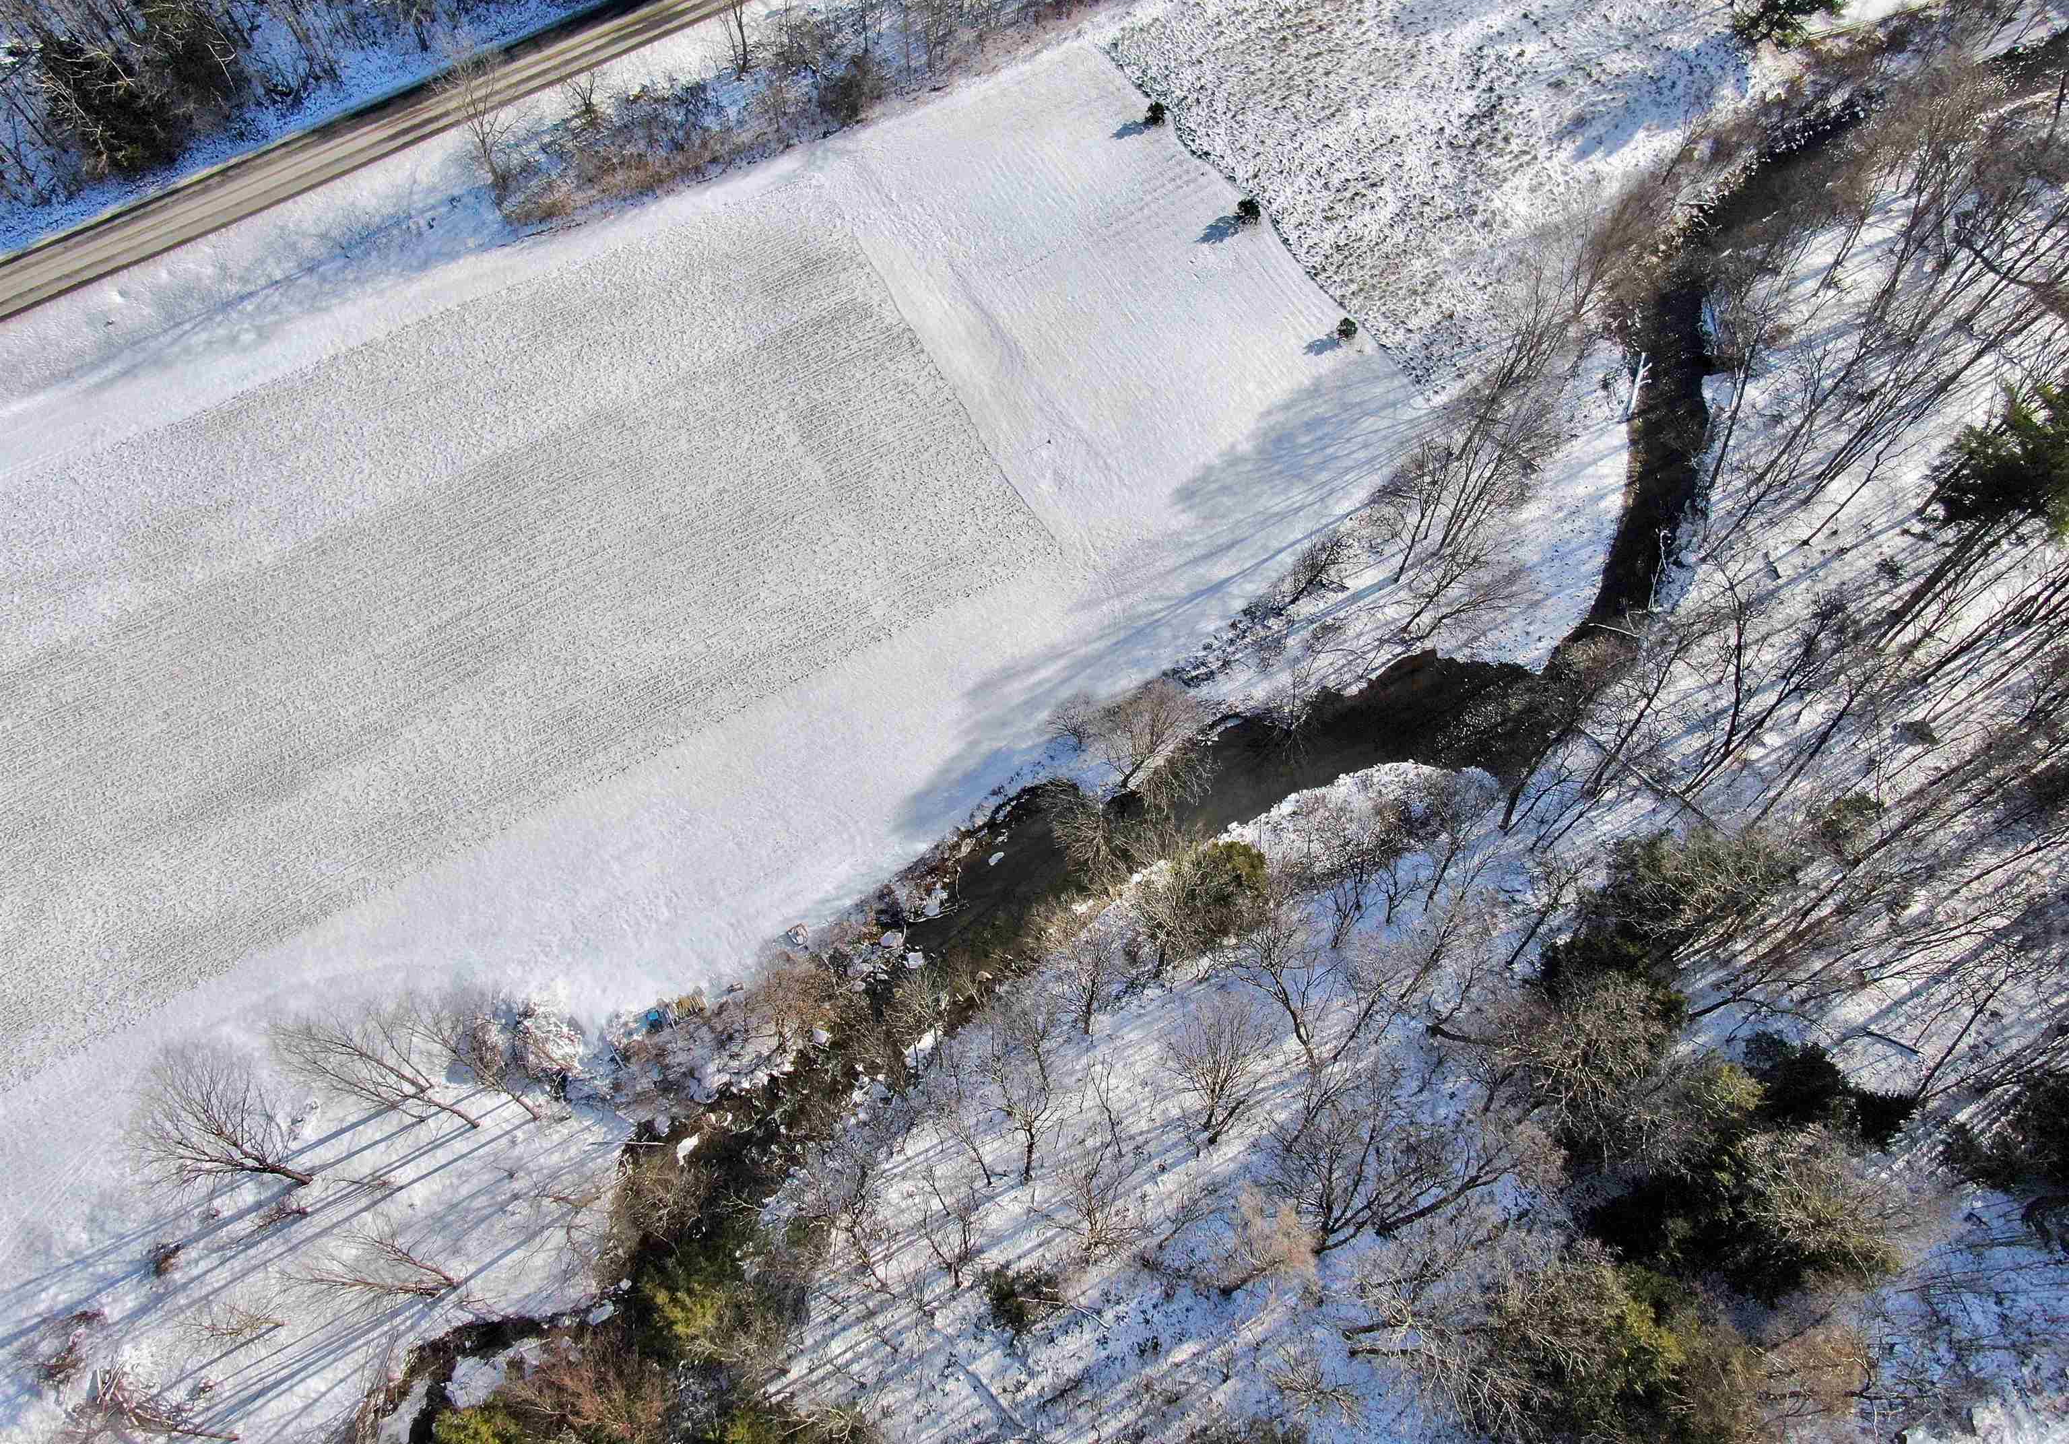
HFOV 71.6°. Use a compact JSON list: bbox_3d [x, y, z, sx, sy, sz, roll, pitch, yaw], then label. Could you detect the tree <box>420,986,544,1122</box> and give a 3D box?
[{"bbox_3d":[-33.939,21.813,90.396,7.821,14.269,7.821,0,63,-1],"label":"tree"}]

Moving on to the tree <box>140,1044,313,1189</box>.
[{"bbox_3d":[-47.907,24.816,87.184,8.963,16.956,8.963,0,63,-1],"label":"tree"}]

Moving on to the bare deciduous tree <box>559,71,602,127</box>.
[{"bbox_3d":[-42.945,-58.686,135.941,4.560,5.709,4.560,0,63,-1],"label":"bare deciduous tree"}]

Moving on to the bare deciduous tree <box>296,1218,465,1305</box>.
[{"bbox_3d":[-38.262,32.071,84.322,5.416,15.717,5.416,0,63,-1],"label":"bare deciduous tree"}]

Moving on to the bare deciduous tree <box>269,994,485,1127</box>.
[{"bbox_3d":[-38.994,21.436,86.387,7.688,21.642,7.688,0,63,-1],"label":"bare deciduous tree"}]

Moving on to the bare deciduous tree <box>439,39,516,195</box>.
[{"bbox_3d":[-49.403,-53.910,128.484,6.941,14.535,6.941,0,63,-1],"label":"bare deciduous tree"}]

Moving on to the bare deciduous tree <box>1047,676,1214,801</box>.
[{"bbox_3d":[6.810,1.857,102.988,10.613,10.820,9.552,0,63,-1],"label":"bare deciduous tree"}]

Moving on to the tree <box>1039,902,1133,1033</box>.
[{"bbox_3d":[3.481,16.497,93.560,6.878,14.303,6.878,0,63,-1],"label":"tree"}]

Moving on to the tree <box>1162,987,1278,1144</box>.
[{"bbox_3d":[11.443,22.116,89.619,8.005,16.429,8.005,0,63,-1],"label":"tree"}]

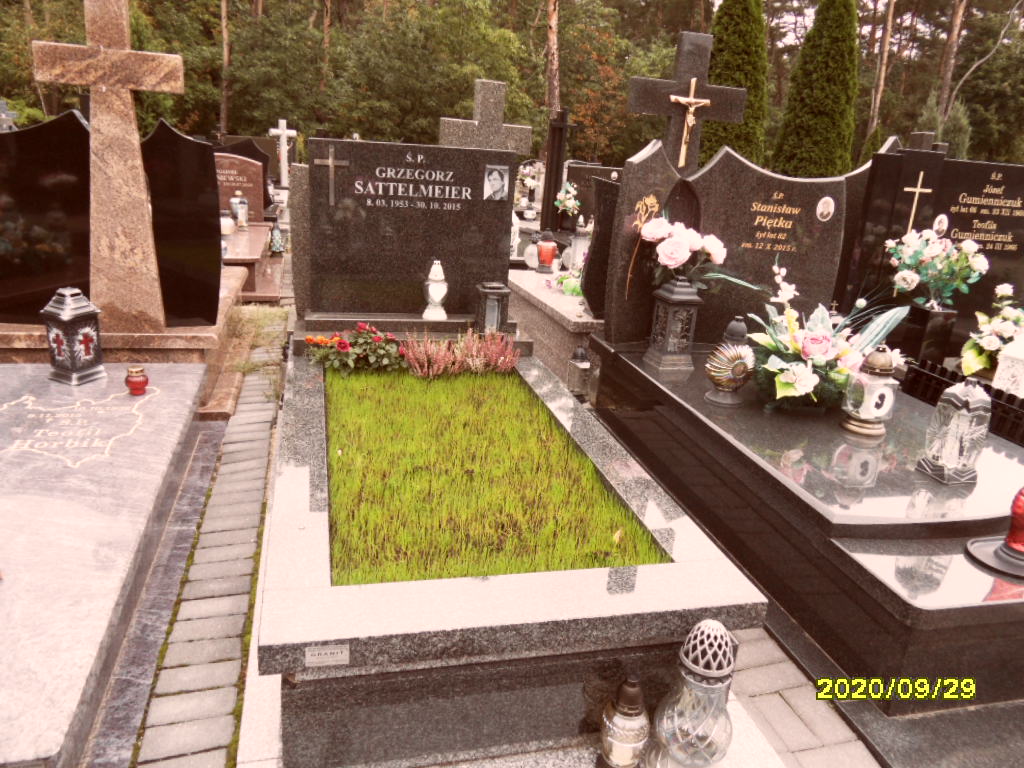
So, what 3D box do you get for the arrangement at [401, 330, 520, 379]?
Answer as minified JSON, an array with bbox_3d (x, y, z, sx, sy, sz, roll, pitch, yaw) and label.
[{"bbox_3d":[-0.216,-0.145,3.034,0.504,0.168,0.210,0,18,-15],"label":"arrangement"}]

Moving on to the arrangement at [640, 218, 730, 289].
[{"bbox_3d":[0.711,-0.546,2.947,0.370,0.300,0.320,-1,18,-15],"label":"arrangement"}]

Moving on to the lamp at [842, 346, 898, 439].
[{"bbox_3d":[1.276,0.021,2.509,0.145,0.300,0.145,-1,18,-13],"label":"lamp"}]

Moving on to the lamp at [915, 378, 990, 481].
[{"bbox_3d":[1.398,0.141,2.201,0.140,0.300,0.135,0,18,-12],"label":"lamp"}]

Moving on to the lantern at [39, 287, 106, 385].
[{"bbox_3d":[-1.853,-0.214,2.998,0.155,0.385,0.155,11,19,21],"label":"lantern"}]

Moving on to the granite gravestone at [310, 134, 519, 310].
[{"bbox_3d":[-0.463,-0.713,3.330,0.926,0.772,0.081,0,18,-15],"label":"granite gravestone"}]

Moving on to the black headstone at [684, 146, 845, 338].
[{"bbox_3d":[1.246,-0.655,3.515,0.893,0.933,0.094,0,18,-15],"label":"black headstone"}]

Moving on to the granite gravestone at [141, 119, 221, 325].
[{"bbox_3d":[-1.504,-0.726,3.285,0.310,0.925,0.080,-1,18,-15],"label":"granite gravestone"}]

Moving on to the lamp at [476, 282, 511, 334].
[{"bbox_3d":[-0.099,-0.336,3.277,0.152,0.250,0.131,0,18,-15],"label":"lamp"}]

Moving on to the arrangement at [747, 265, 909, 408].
[{"bbox_3d":[1.241,-0.196,2.841,0.620,0.504,0.357,0,18,-15],"label":"arrangement"}]

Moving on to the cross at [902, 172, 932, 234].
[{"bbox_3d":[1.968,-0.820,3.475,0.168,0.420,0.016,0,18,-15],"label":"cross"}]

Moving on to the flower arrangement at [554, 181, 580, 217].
[{"bbox_3d":[0.641,-2.142,8.200,0.300,0.380,0.300,0,18,-15],"label":"flower arrangement"}]

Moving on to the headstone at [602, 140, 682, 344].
[{"bbox_3d":[0.602,-0.632,3.270,0.270,0.915,0.110,-1,18,-15],"label":"headstone"}]

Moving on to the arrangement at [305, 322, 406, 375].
[{"bbox_3d":[-0.640,-0.144,2.911,0.410,0.200,0.270,-1,18,-15],"label":"arrangement"}]

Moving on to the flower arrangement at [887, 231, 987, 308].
[{"bbox_3d":[1.861,-0.511,3.124,0.400,0.335,0.380,-1,18,-15],"label":"flower arrangement"}]

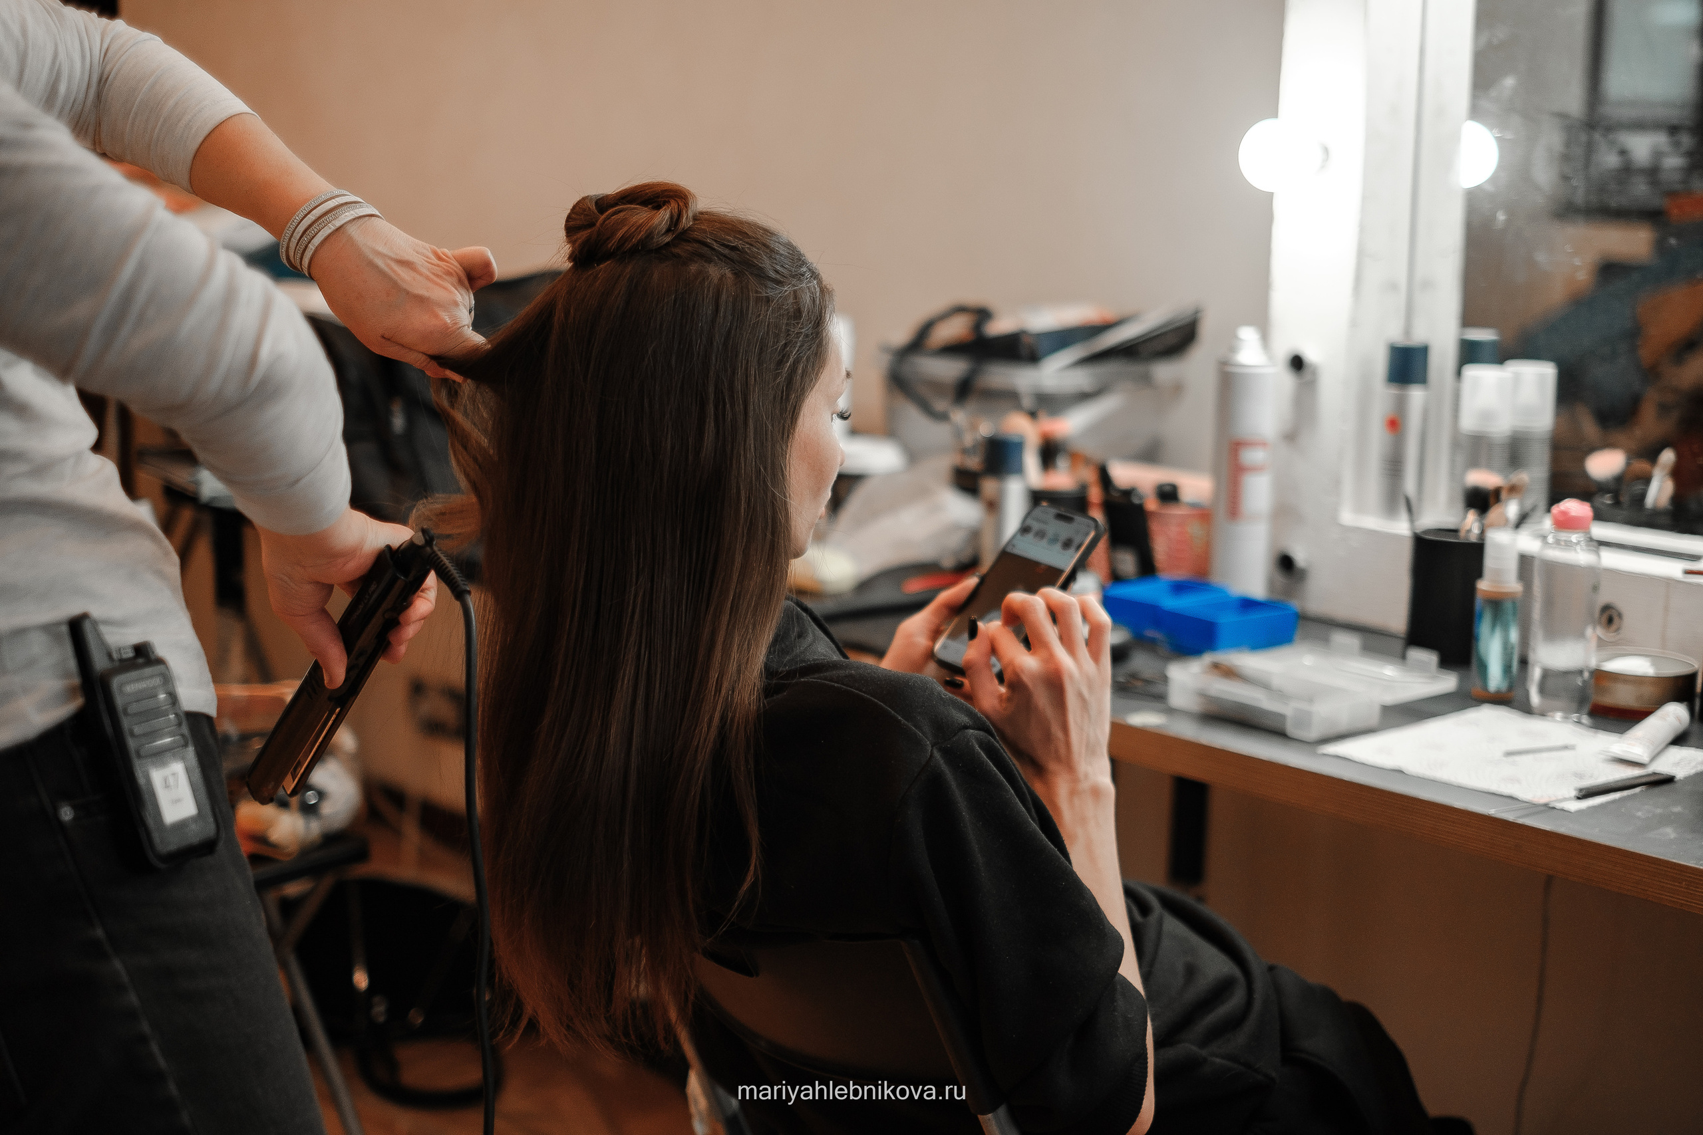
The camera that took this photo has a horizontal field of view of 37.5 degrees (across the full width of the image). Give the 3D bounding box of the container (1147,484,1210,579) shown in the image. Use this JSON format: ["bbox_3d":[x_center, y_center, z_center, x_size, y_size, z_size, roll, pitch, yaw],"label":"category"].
[{"bbox_3d":[0.332,-0.032,2.509,0.062,0.102,0.062,2,11,7],"label":"container"}]

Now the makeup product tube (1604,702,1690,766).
[{"bbox_3d":[0.608,0.125,1.903,0.037,0.024,0.120,8,13,34],"label":"makeup product tube"}]

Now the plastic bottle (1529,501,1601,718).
[{"bbox_3d":[0.570,0.033,1.995,0.051,0.170,0.051,4,11,16],"label":"plastic bottle"}]

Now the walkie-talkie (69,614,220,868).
[{"bbox_3d":[-0.387,0.094,1.375,0.030,0.141,0.050,-14,0,32],"label":"walkie-talkie"}]

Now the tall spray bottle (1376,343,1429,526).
[{"bbox_3d":[0.508,-0.124,2.309,0.037,0.166,0.037,1,11,0],"label":"tall spray bottle"}]

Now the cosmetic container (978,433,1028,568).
[{"bbox_3d":[0.145,-0.045,2.390,0.037,0.166,0.037,-9,14,-43],"label":"cosmetic container"}]

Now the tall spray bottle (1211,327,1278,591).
[{"bbox_3d":[0.373,-0.091,2.372,0.054,0.270,0.054,1,11,0],"label":"tall spray bottle"}]

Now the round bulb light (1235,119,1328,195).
[{"bbox_3d":[0.390,-0.373,2.271,0.082,0.061,0.061,-9,14,-43],"label":"round bulb light"}]

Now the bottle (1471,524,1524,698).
[{"bbox_3d":[0.529,0.037,2.051,0.037,0.140,0.037,4,11,14],"label":"bottle"}]

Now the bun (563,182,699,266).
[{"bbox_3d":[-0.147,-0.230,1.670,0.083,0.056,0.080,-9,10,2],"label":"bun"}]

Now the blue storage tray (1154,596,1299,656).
[{"bbox_3d":[0.338,0.054,2.249,0.098,0.029,0.079,-9,14,-43],"label":"blue storage tray"}]

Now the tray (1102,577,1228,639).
[{"bbox_3d":[0.293,0.041,2.310,0.101,0.030,0.075,-9,14,-43],"label":"tray"}]

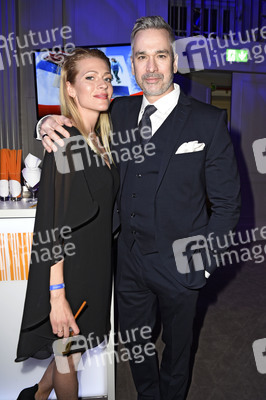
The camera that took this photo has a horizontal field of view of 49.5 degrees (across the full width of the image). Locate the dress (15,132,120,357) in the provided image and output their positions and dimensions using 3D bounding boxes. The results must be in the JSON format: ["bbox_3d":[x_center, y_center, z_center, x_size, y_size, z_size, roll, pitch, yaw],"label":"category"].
[{"bbox_3d":[-0.265,0.194,1.182,0.360,0.960,0.400,3,6,33],"label":"dress"}]

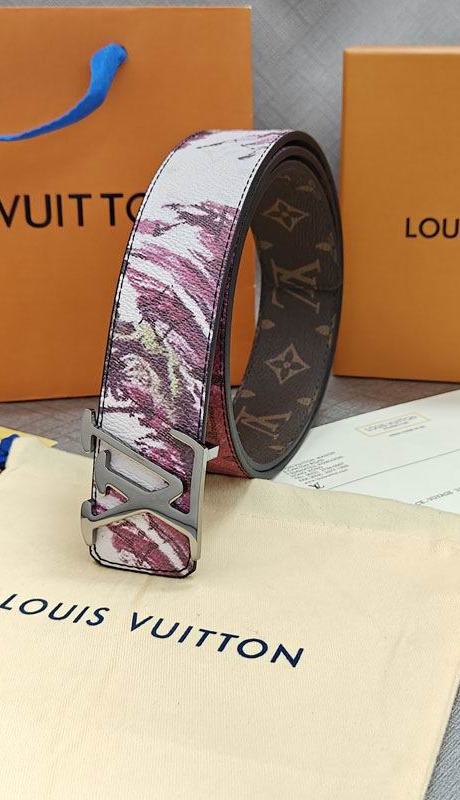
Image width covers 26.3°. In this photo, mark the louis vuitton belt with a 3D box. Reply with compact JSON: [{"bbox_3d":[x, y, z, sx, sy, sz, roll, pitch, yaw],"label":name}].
[{"bbox_3d":[-0.001,-0.034,0.396,0.045,0.144,0.173,6,20,23],"label":"louis vuitton belt"}]

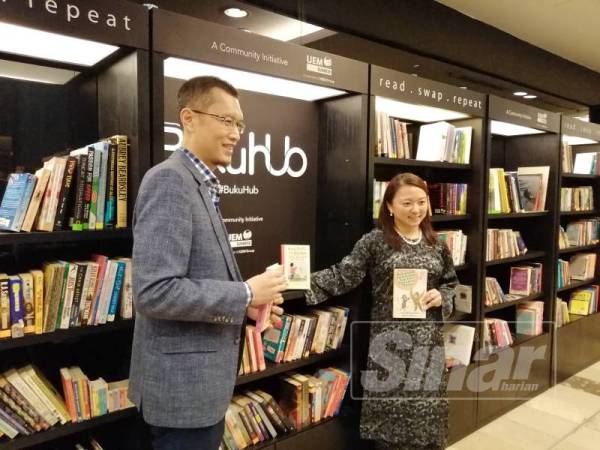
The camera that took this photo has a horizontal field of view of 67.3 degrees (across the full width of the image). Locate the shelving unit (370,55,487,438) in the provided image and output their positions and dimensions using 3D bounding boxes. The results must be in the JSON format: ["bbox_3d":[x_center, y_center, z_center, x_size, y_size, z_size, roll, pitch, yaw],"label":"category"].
[{"bbox_3d":[0.615,0.264,2.665,1.040,2.105,0.400,-3,5,-38],"label":"shelving unit"}]

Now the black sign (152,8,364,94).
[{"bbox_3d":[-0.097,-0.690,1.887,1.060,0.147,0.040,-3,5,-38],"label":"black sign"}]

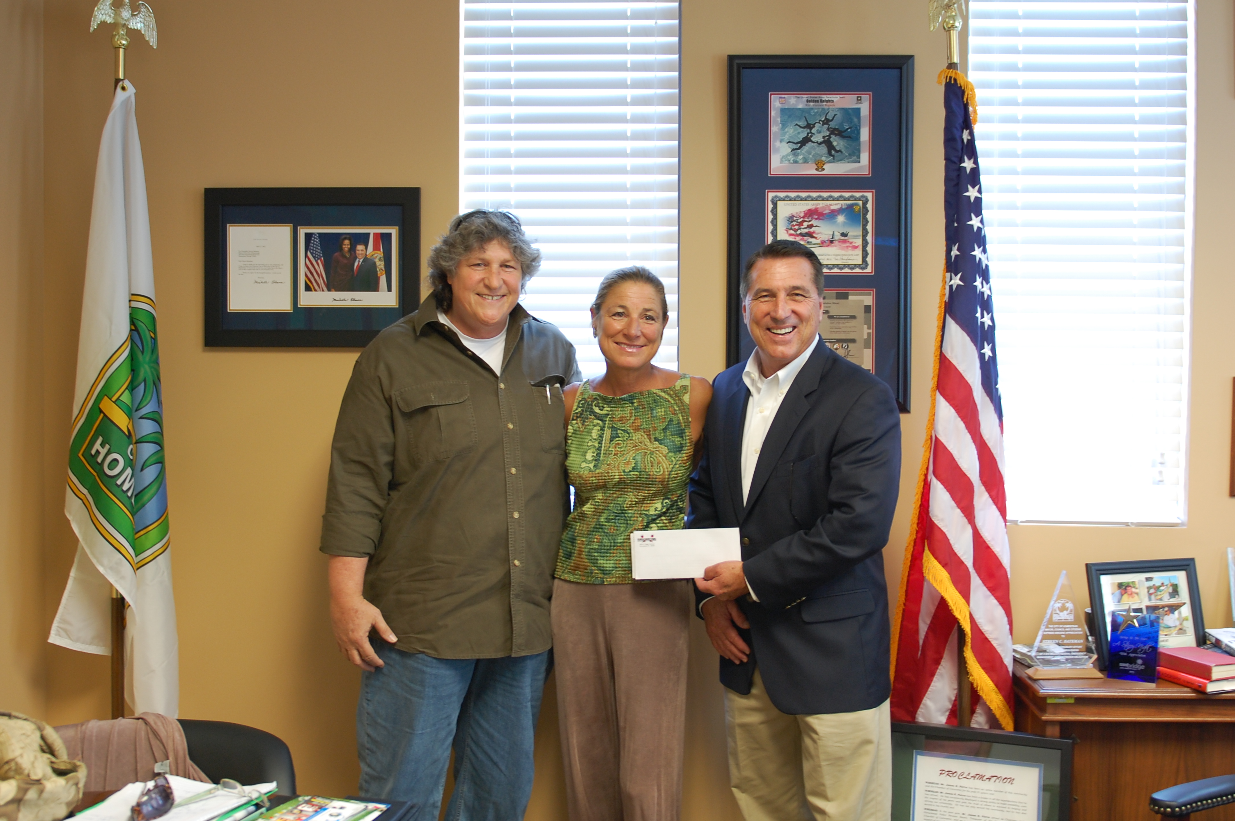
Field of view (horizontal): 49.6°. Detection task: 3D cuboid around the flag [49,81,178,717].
[{"bbox_3d":[-1.180,-0.010,3.130,0.285,1.500,0.210,0,1,-6],"label":"flag"}]

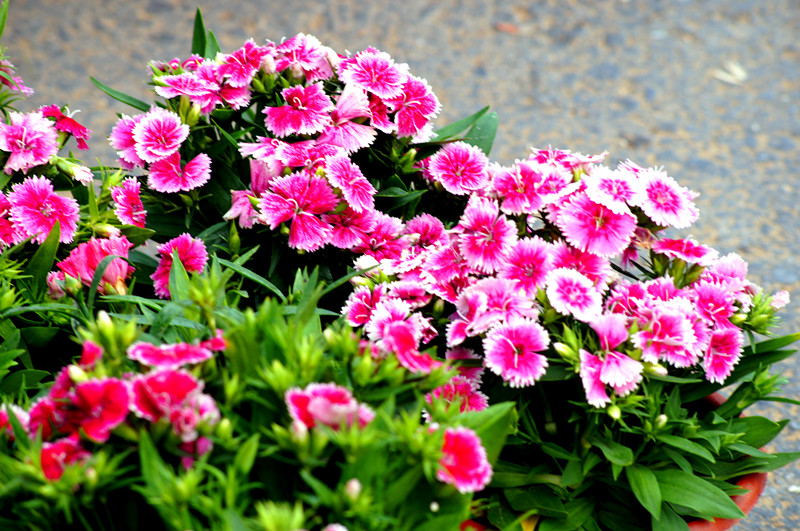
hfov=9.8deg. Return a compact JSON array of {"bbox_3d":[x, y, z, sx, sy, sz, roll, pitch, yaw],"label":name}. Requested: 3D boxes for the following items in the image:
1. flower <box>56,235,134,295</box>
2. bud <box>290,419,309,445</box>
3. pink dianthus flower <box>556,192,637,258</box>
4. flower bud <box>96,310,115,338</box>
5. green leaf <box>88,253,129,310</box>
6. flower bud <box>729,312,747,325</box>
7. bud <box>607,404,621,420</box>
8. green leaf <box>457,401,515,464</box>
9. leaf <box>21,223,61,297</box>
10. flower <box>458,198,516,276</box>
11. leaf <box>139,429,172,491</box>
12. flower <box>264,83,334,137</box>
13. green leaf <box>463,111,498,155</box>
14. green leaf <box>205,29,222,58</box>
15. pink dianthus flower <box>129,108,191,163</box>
[{"bbox_3d":[-0.159,-0.001,2.430,0.040,0.028,0.033,-26,6,10],"label":"flower"},{"bbox_3d":[-0.049,0.081,2.270,0.009,0.013,0.009,-2,30,2],"label":"bud"},{"bbox_3d":[0.104,-0.021,2.470,0.042,0.016,0.038,-1,66,3],"label":"pink dianthus flower"},{"bbox_3d":[-0.147,0.029,2.320,0.009,0.015,0.009,-7,30,5],"label":"flower bud"},{"bbox_3d":[-0.152,0.009,2.430,0.021,0.033,0.012,-5,38,-7],"label":"green leaf"},{"bbox_3d":[0.177,0.028,2.450,0.011,0.006,0.006,-12,73,18],"label":"flower bud"},{"bbox_3d":[0.111,0.077,2.430,0.007,0.009,0.007,5,36,-4],"label":"bud"},{"bbox_3d":[0.041,0.081,2.260,0.022,0.038,0.009,40,12,3],"label":"green leaf"},{"bbox_3d":[-0.187,-0.003,2.440,0.014,0.043,0.007,21,15,7],"label":"leaf"},{"bbox_3d":[0.048,-0.017,2.580,0.036,0.015,0.042,25,84,29],"label":"flower"},{"bbox_3d":[-0.117,0.095,2.240,0.012,0.034,0.006,-18,15,-11],"label":"leaf"},{"bbox_3d":[-0.054,-0.084,2.500,0.037,0.016,0.033,-7,61,-10],"label":"flower"},{"bbox_3d":[0.047,-0.074,2.660,0.016,0.034,0.007,32,14,23],"label":"green leaf"},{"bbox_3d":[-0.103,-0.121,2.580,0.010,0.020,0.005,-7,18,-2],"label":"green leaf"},{"bbox_3d":[-0.130,-0.070,2.520,0.032,0.015,0.032,-3,76,-4],"label":"pink dianthus flower"}]

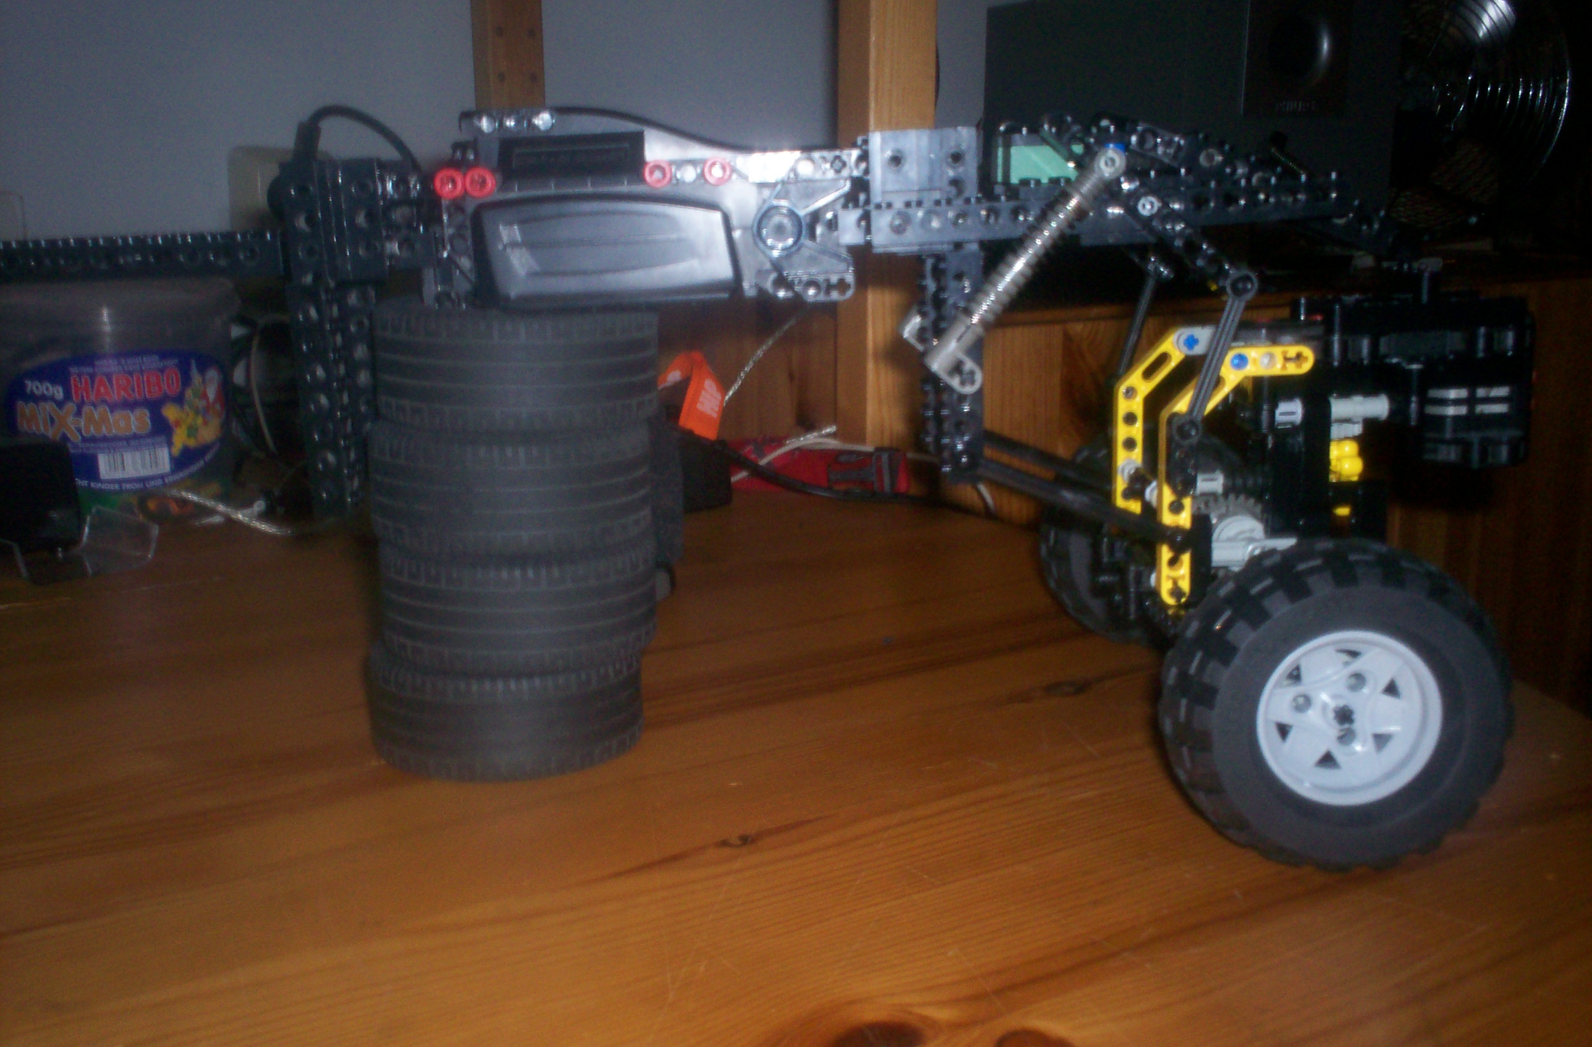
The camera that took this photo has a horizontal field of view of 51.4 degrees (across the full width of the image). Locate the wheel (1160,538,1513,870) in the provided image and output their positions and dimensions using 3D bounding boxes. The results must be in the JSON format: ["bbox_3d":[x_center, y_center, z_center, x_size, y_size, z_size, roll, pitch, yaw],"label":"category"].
[{"bbox_3d":[0.133,0.044,0.410,0.082,0.082,0.039,0,12,-1],"label":"wheel"}]

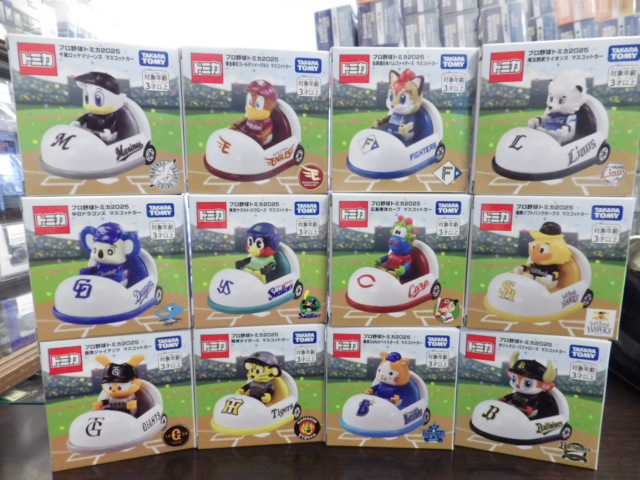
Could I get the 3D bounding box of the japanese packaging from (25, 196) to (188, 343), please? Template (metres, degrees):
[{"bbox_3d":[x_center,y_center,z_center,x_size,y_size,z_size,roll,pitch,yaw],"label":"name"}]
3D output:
[{"bbox_3d":[-0.122,0.012,0.250,0.081,0.081,0.043,-2,9,-14],"label":"japanese packaging"}]

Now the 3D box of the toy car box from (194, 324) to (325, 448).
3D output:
[{"bbox_3d":[-0.039,0.090,0.277,0.081,0.081,0.043,-1,9,-6],"label":"toy car box"}]

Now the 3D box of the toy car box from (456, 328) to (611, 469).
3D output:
[{"bbox_3d":[0.132,0.092,0.267,0.081,0.081,0.043,3,9,15],"label":"toy car box"}]

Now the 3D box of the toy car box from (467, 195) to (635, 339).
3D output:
[{"bbox_3d":[0.134,0.013,0.253,0.081,0.081,0.043,2,9,14],"label":"toy car box"}]

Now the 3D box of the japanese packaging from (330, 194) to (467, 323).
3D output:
[{"bbox_3d":[0.047,0.011,0.264,0.081,0.081,0.043,0,9,0],"label":"japanese packaging"}]

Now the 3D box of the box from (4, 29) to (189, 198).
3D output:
[{"bbox_3d":[-0.123,-0.068,0.241,0.081,0.081,0.043,-2,9,-15],"label":"box"}]

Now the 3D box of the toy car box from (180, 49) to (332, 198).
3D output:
[{"bbox_3d":[-0.037,-0.070,0.254,0.081,0.081,0.043,-1,9,-6],"label":"toy car box"}]

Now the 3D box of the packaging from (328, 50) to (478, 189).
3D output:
[{"bbox_3d":[0.047,-0.069,0.251,0.081,0.081,0.043,0,9,0],"label":"packaging"}]

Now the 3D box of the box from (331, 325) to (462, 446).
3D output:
[{"bbox_3d":[0.046,0.090,0.276,0.081,0.081,0.043,1,9,2],"label":"box"}]

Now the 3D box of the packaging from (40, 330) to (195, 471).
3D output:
[{"bbox_3d":[-0.123,0.092,0.263,0.081,0.081,0.043,-2,9,-16],"label":"packaging"}]

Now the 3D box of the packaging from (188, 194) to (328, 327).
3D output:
[{"bbox_3d":[-0.037,0.010,0.265,0.081,0.081,0.043,-1,9,-7],"label":"packaging"}]

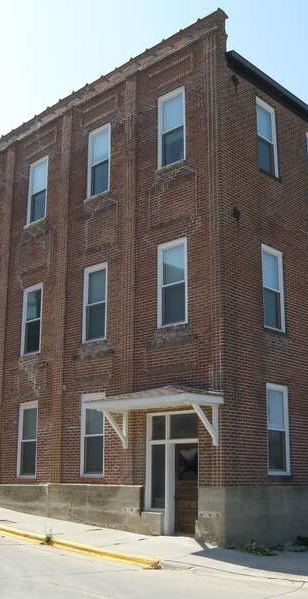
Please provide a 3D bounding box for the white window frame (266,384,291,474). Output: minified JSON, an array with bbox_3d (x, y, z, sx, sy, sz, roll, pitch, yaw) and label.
[{"bbox_3d":[2.763,2.940,14.096,0.150,2.028,0.901,-14,-21,42],"label":"white window frame"}]

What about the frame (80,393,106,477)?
[{"bbox_3d":[-1.548,3.453,15.952,0.950,2.080,0.150,-14,-20,42],"label":"frame"}]

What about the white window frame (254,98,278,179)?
[{"bbox_3d":[2.894,-4.179,16.169,0.150,2.041,0.904,-14,-21,42],"label":"white window frame"}]

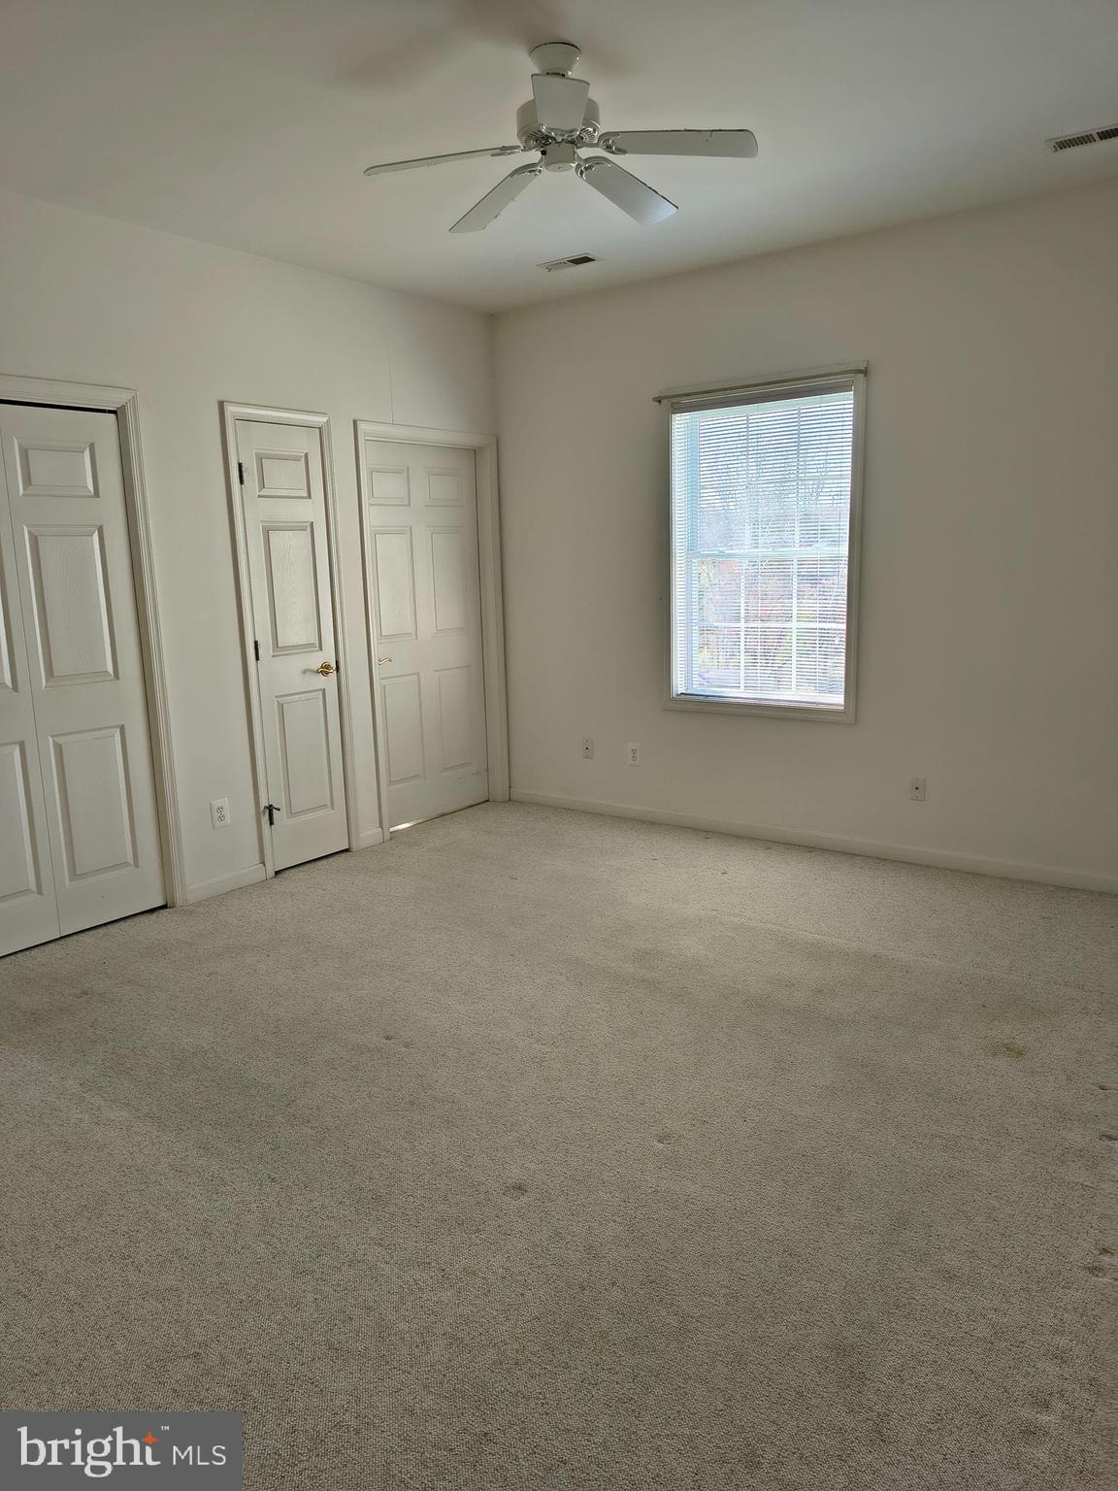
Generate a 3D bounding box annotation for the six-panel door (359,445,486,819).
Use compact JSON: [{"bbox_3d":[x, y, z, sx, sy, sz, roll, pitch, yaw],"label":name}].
[{"bbox_3d":[-0.740,-0.595,5.624,0.040,2.027,0.900,6,13,37],"label":"six-panel door"}]

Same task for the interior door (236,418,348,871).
[{"bbox_3d":[-1.237,-0.444,4.842,0.040,2.032,0.460,6,13,37],"label":"interior door"}]

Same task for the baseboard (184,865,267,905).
[{"bbox_3d":[-1.486,0.616,4.625,0.015,0.078,0.400,6,13,37],"label":"baseboard"}]

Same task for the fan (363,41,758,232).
[{"bbox_3d":[0.012,-1.694,2.795,1.030,0.310,1.030,6,13,37],"label":"fan"}]

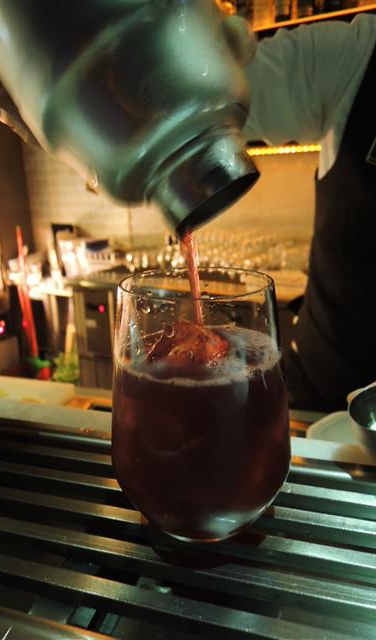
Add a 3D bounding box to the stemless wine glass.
[{"bbox_3d":[0.006,0.042,0.210,0.086,0.122,0.086,-2,17,0],"label":"stemless wine glass"}]

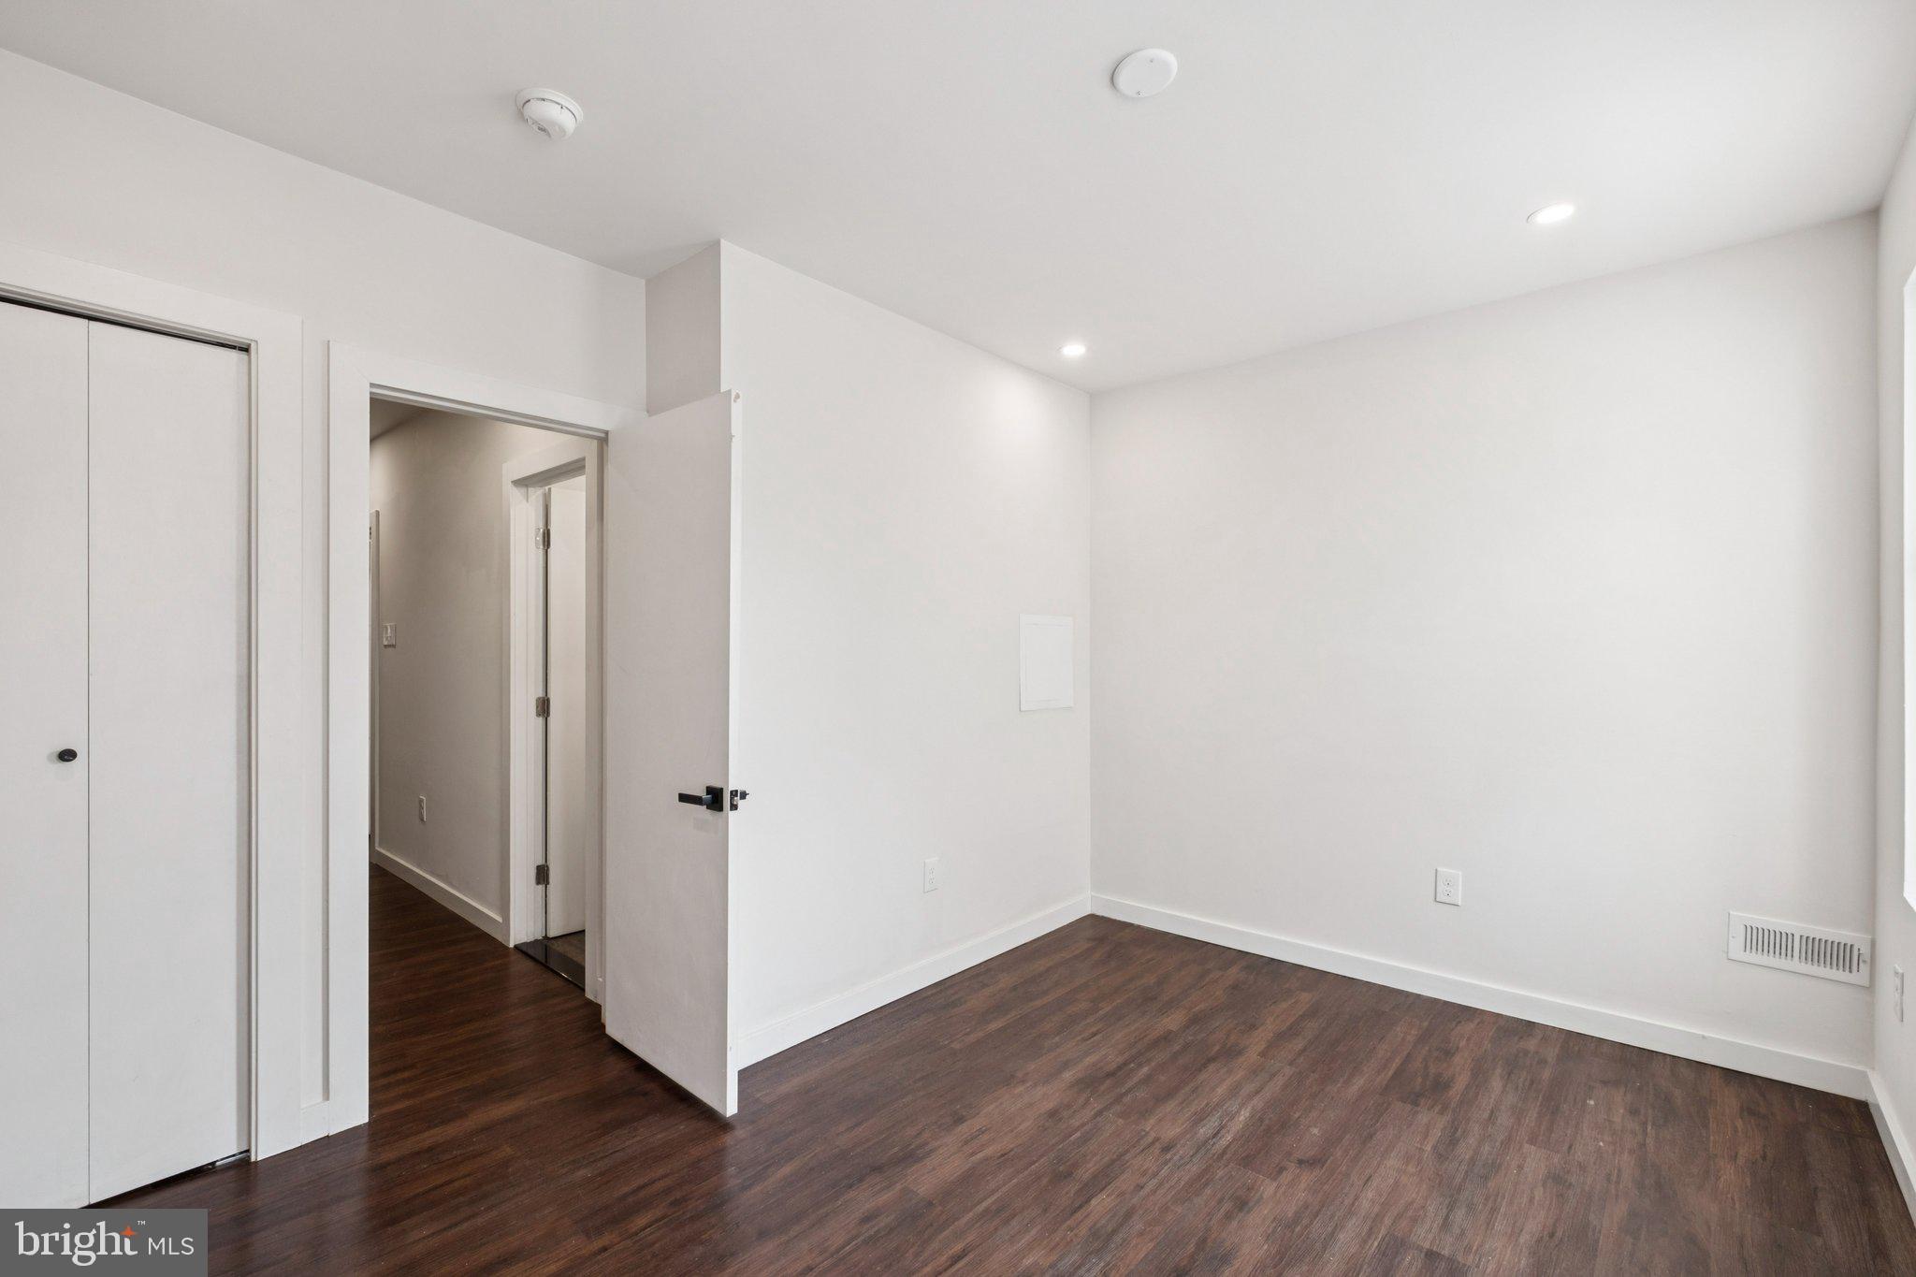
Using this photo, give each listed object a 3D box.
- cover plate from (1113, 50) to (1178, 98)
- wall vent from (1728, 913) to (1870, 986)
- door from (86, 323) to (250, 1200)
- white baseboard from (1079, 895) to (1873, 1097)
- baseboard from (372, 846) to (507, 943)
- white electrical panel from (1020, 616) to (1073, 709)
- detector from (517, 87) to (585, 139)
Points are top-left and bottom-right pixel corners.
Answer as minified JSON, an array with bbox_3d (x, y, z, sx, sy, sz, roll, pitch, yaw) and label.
[{"bbox_3d":[0.397,-1.199,1.699,0.139,0.018,0.139,0,0,0],"label":"cover plate"},{"bbox_3d":[2.504,0.928,2.382,0.294,0.146,0.014,0,0,40],"label":"wall vent"},{"bbox_3d":[-1.936,0.290,1.969,0.035,2.040,0.286,0,0,42],"label":"door"},{"bbox_3d":[1.641,1.290,3.094,2.555,0.097,0.016,0,0,39],"label":"white baseboard"},{"bbox_3d":[-2.728,1.301,4.150,2.018,0.097,0.016,0,0,40],"label":"baseboard"},{"bbox_3d":[0.425,0.110,3.677,0.022,0.431,0.419,0,0,42],"label":"white electrical panel"},{"bbox_3d":[-0.924,-1.185,1.813,0.138,0.041,0.138,0,0,0],"label":"detector"}]

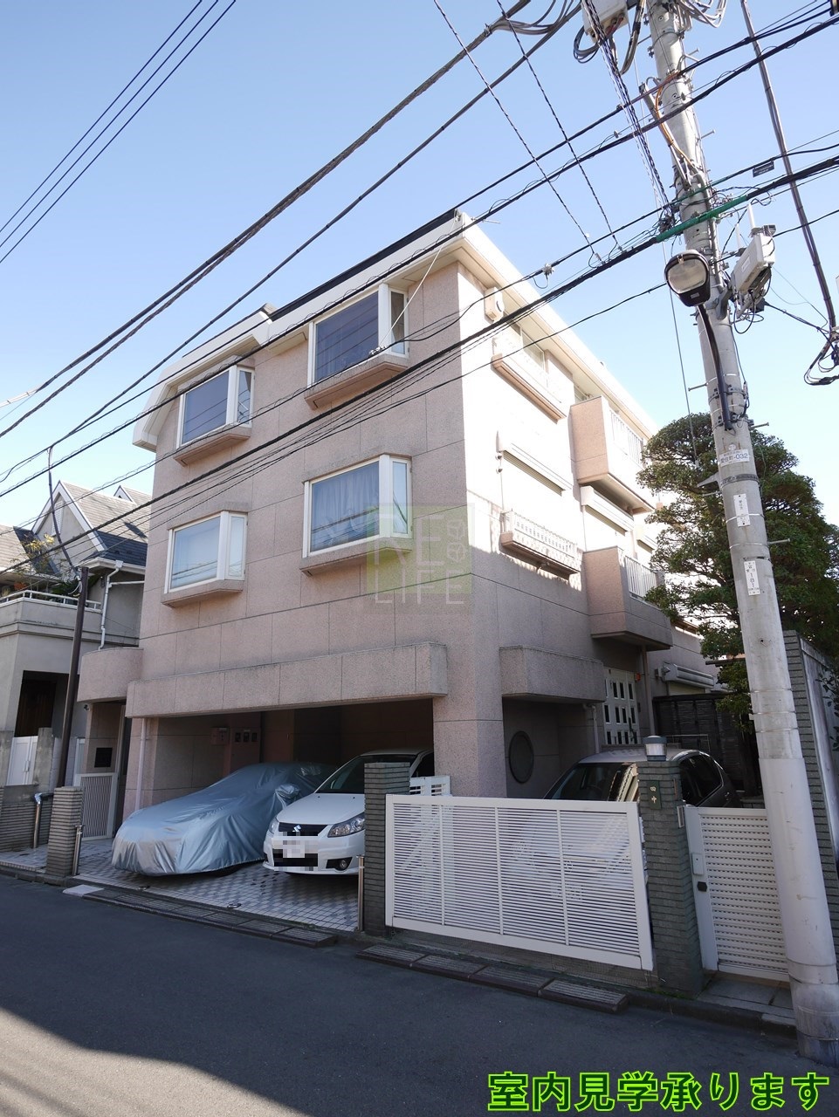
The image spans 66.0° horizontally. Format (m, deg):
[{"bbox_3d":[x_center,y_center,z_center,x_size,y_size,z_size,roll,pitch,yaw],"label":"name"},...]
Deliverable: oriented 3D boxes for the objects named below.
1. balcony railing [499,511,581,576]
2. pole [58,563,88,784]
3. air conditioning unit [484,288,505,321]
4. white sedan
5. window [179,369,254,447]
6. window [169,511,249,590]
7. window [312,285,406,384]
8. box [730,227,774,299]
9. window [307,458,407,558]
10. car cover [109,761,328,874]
[{"bbox_3d":[1.859,-0.210,9.709,0.220,0.470,2.200,-13,-19,35],"label":"balcony railing"},{"bbox_3d":[-6.189,2.574,11.428,0.140,4.950,0.140,-13,-19,35],"label":"pole"},{"bbox_3d":[1.145,-3.822,9.855,0.210,0.460,0.300,-13,-19,35],"label":"air conditioning unit"},{"bbox_3d":[-0.298,3.663,9.592,1.730,1.545,4.400,-11,-18,31],"label":"white sedan"},{"bbox_3d":[-3.901,-2.748,12.176,1.930,1.177,0.360,-13,-19,35],"label":"window"},{"bbox_3d":[-3.821,-0.057,11.396,1.930,1.197,0.360,-13,-19,35],"label":"window"},{"bbox_3d":[-1.044,-3.392,10.110,1.930,1.160,0.360,-13,-19,35],"label":"window"},{"bbox_3d":[2.700,-2.388,5.250,0.170,0.320,0.420,0,-16,-4],"label":"box"},{"bbox_3d":[-0.964,-0.664,9.201,1.950,1.200,0.330,-13,-20,35],"label":"window"},{"bbox_3d":[-2.549,4.054,10.479,1.740,1.350,4.500,-12,-19,33],"label":"car cover"}]

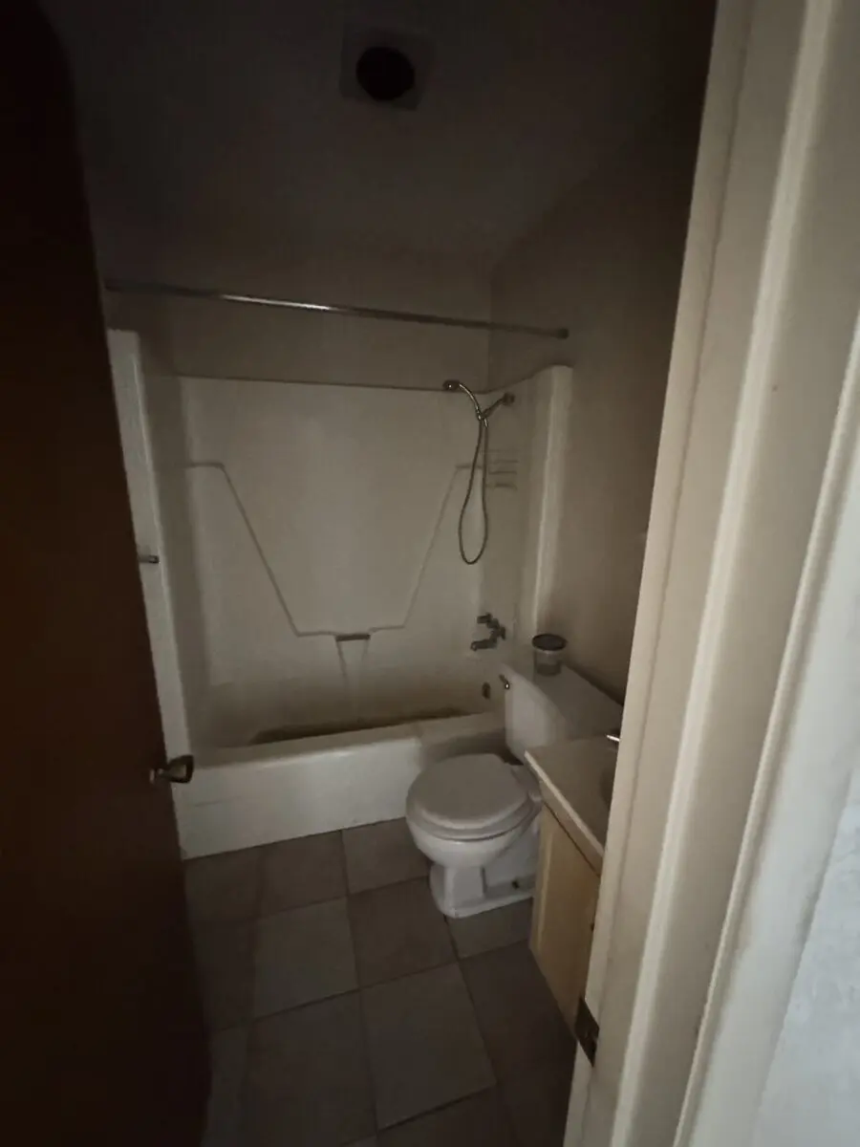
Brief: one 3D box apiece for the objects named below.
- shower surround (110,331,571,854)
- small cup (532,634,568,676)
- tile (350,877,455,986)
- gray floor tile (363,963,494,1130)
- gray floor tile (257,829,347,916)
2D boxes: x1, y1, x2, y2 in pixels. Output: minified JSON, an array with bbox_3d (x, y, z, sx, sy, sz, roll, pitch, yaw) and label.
[{"bbox_3d":[-0.323,0.071,2.159,1.524,1.877,0.818,-3,14,-16],"label":"shower surround"},{"bbox_3d":[0.459,0.322,1.781,0.122,0.120,0.122,1,14,0],"label":"small cup"},{"bbox_3d":[-0.102,1.194,1.565,0.303,0.010,0.308,-3,14,-16],"label":"tile"},{"bbox_3d":[-0.017,1.267,1.276,0.303,0.010,0.305,-3,14,-16],"label":"gray floor tile"},{"bbox_3d":[-0.482,1.137,1.774,0.301,0.010,0.308,-3,14,-16],"label":"gray floor tile"}]

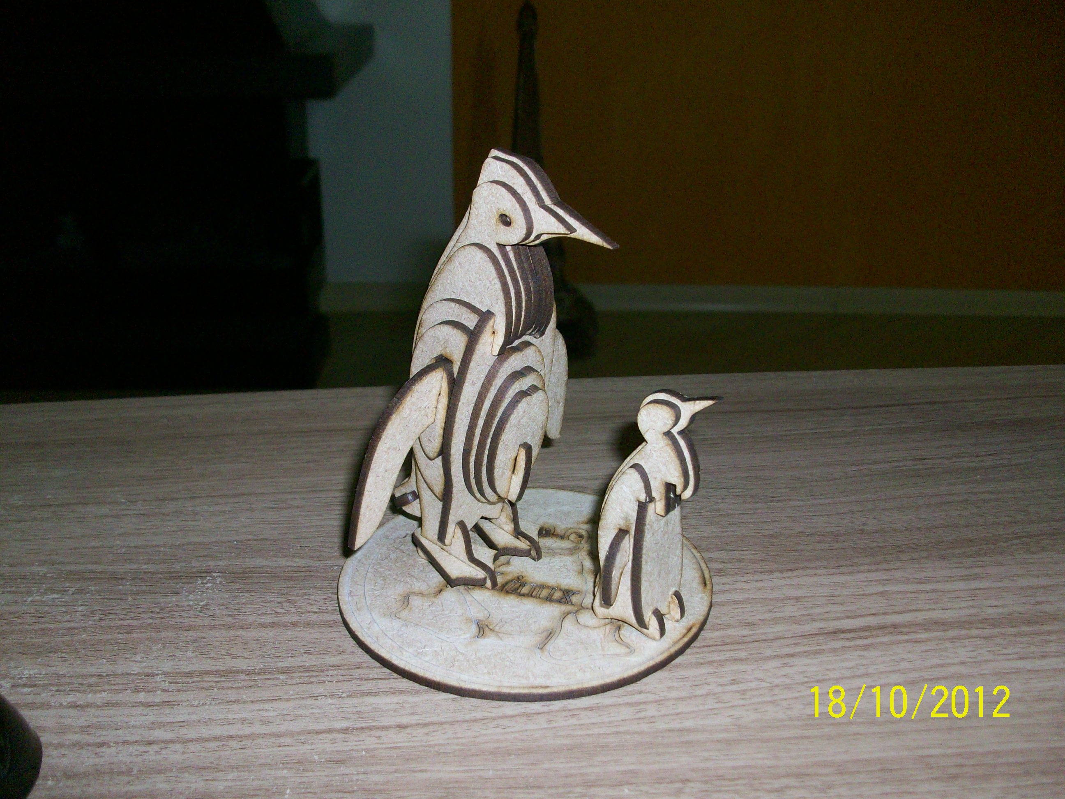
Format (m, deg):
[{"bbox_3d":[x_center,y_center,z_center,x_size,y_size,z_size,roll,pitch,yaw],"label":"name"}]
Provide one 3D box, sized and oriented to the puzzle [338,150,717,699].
[{"bbox_3d":[-0.001,-0.003,0.297,0.117,0.131,0.114,19,29,37],"label":"puzzle"}]

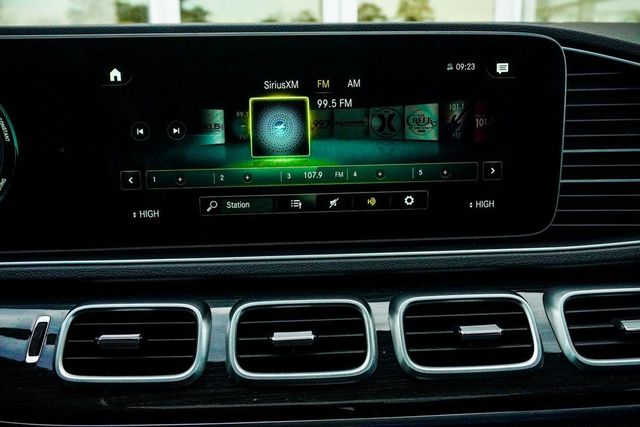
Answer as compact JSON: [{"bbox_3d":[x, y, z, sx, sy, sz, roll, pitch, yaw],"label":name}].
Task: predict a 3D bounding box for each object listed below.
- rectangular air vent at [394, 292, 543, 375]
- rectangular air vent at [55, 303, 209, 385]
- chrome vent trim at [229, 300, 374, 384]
[{"bbox_3d":[0.095,0.080,0.424,0.097,0.052,0.026,-2,-26,-3],"label":"rectangular air vent"},{"bbox_3d":[-0.121,0.085,0.420,0.097,0.052,0.026,-2,-26,3],"label":"rectangular air vent"},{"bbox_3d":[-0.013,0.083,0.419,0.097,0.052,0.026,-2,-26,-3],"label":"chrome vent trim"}]

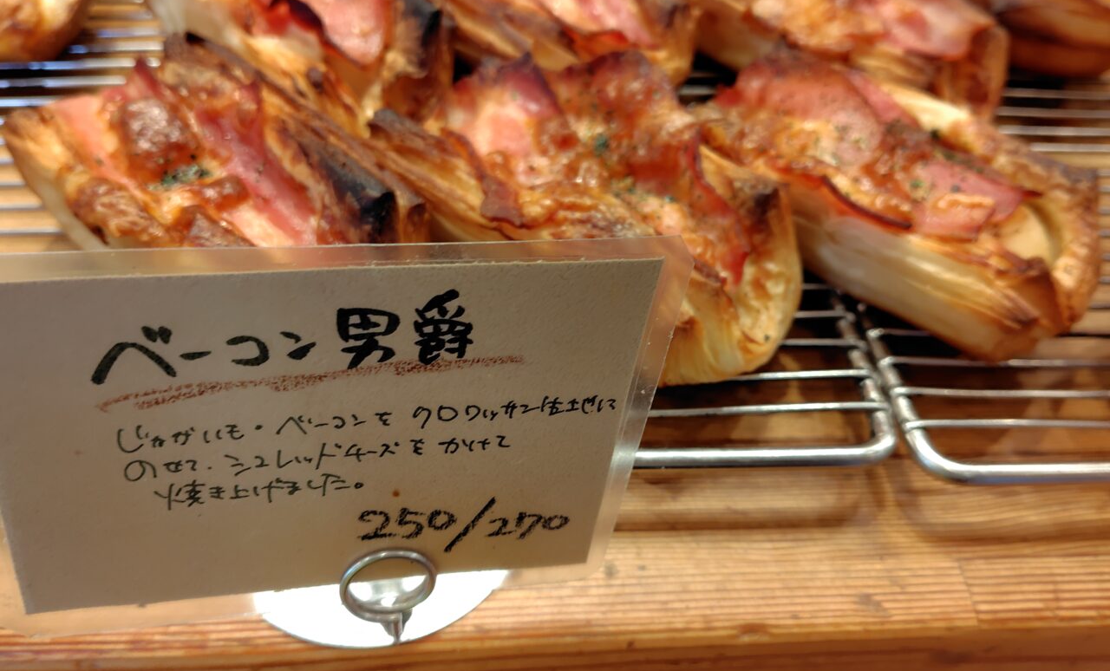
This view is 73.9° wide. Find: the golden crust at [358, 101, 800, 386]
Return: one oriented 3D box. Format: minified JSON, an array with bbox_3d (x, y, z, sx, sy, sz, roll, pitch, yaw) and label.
[{"bbox_3d":[0.014,-0.039,0.235,0.135,0.046,0.078,37,62,20],"label":"golden crust"}]

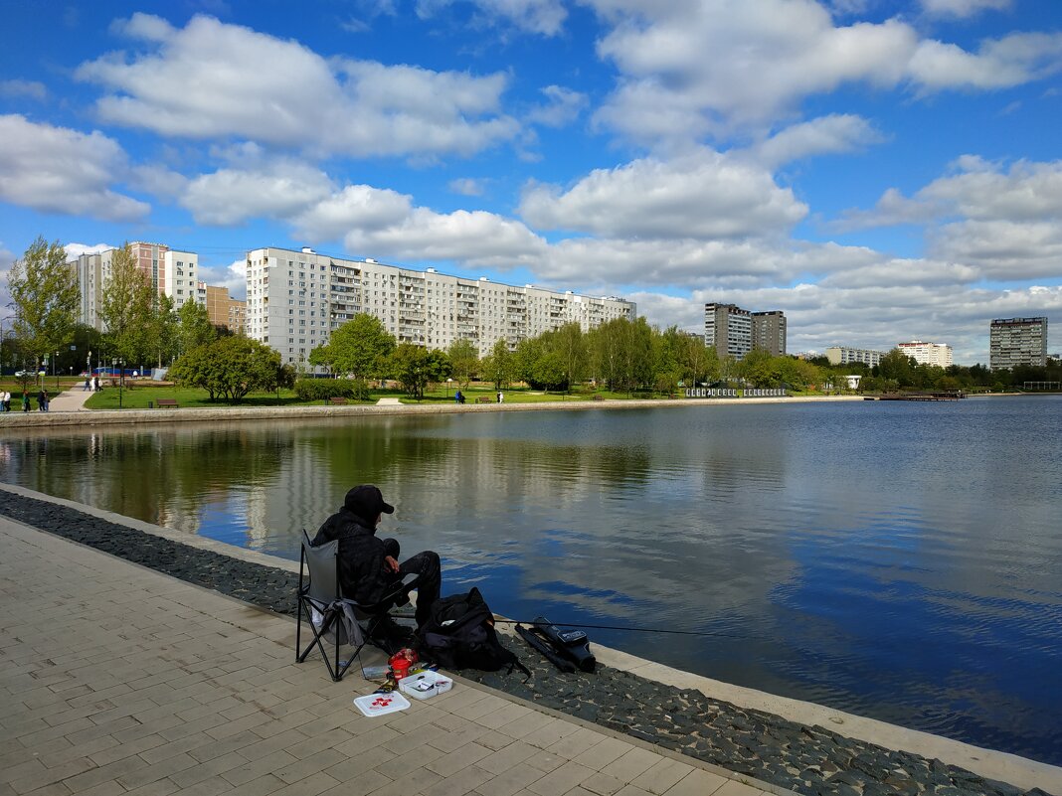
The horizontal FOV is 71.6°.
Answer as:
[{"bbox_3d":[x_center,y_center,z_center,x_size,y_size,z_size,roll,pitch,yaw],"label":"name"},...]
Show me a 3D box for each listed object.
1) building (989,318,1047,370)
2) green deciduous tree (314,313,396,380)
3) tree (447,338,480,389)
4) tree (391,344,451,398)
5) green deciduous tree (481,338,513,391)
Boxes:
[{"bbox_3d":[361.000,-34.755,545.196,31.000,46.000,14.500,0,1,42],"label":"building"},{"bbox_3d":[-29.079,-7.825,121.927,13.200,12.686,12.500,0,1,0],"label":"green deciduous tree"},{"bbox_3d":[-12.122,-6.016,132.000,5.883,9.359,5.883,0,1,0],"label":"tree"},{"bbox_3d":[-15.739,-3.828,105.000,8.650,7.657,8.217,0,1,0],"label":"tree"},{"bbox_3d":[-6.153,-6.290,135.943,6.200,9.458,6.000,0,1,0],"label":"green deciduous tree"}]

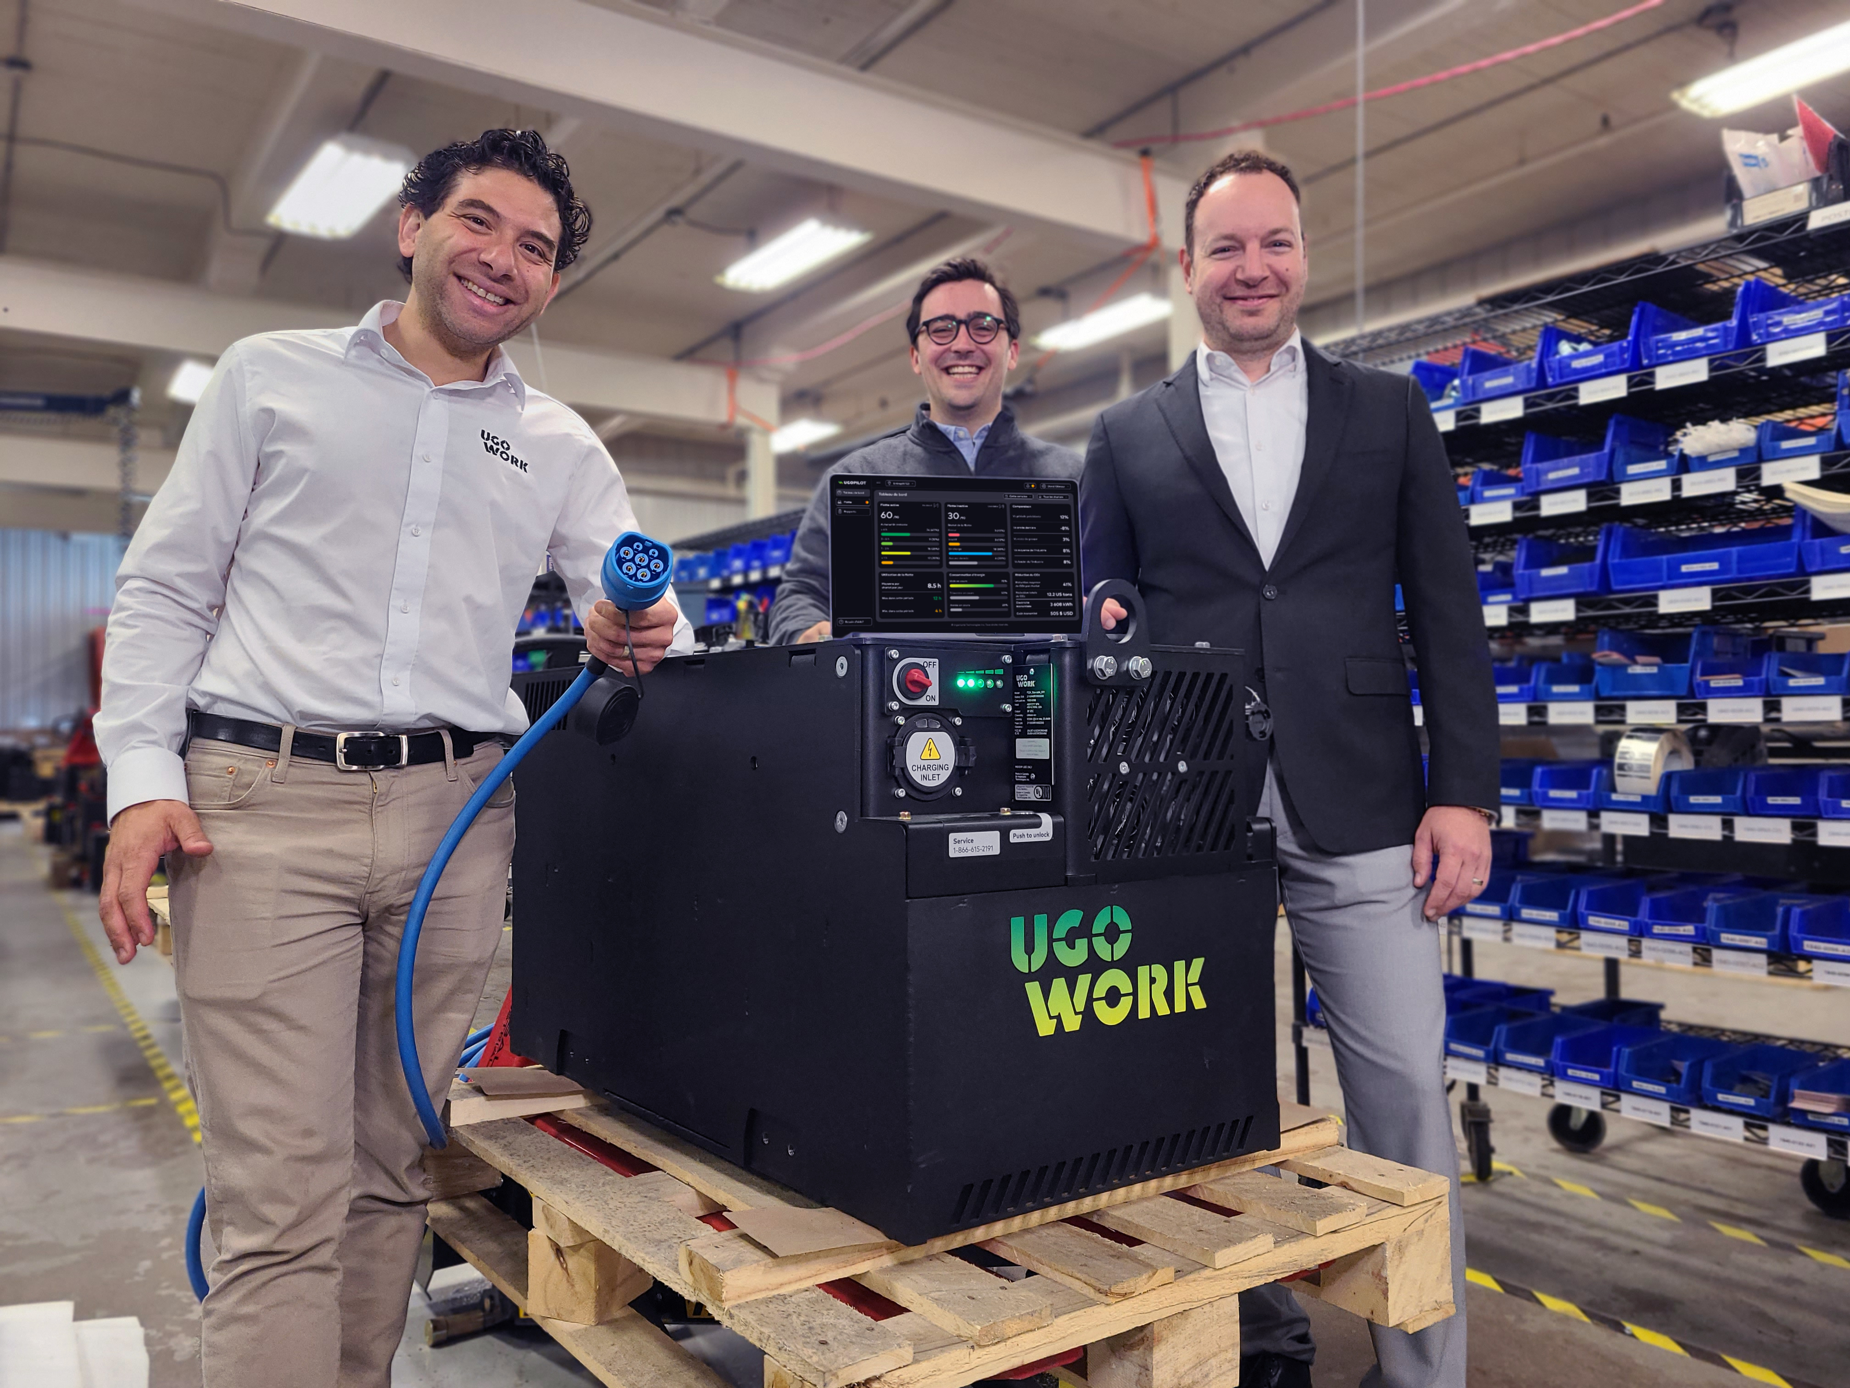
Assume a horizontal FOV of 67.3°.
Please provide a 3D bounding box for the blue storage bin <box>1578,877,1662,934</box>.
[{"bbox_3d":[1.201,0.359,2.348,0.187,0.070,0.105,1,-2,-38],"label":"blue storage bin"}]

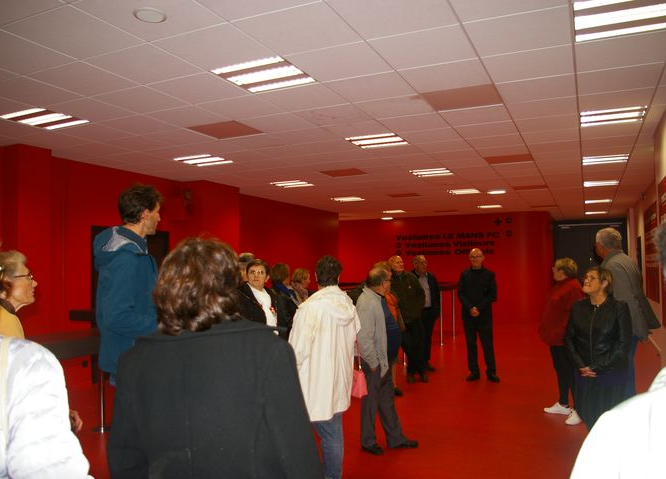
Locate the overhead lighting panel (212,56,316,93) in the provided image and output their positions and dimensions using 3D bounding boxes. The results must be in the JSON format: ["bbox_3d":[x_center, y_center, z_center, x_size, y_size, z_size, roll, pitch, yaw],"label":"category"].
[{"bbox_3d":[-0.490,-1.195,4.000,0.600,0.080,0.600,-2,-3,25],"label":"overhead lighting panel"}]

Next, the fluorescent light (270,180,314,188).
[{"bbox_3d":[-0.689,-0.977,9.296,0.600,0.080,0.600,-2,-3,25],"label":"fluorescent light"}]

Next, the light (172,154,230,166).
[{"bbox_3d":[-1.692,-1.067,7.131,0.600,0.080,0.600,-2,-3,25],"label":"light"}]

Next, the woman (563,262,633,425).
[{"bbox_3d":[2.062,0.988,4.253,0.520,1.556,0.360,-2,-3,31],"label":"woman"}]

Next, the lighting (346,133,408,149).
[{"bbox_3d":[0.514,-1.145,6.139,0.600,0.080,0.600,-2,-3,25],"label":"lighting"}]

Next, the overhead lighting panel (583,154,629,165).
[{"bbox_3d":[3.700,-1.090,7.320,0.600,0.080,0.600,-2,-3,25],"label":"overhead lighting panel"}]

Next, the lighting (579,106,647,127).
[{"bbox_3d":[2.675,-1.200,5.176,0.600,0.080,0.600,-2,-3,25],"label":"lighting"}]

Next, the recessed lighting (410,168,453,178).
[{"bbox_3d":[1.521,-1.052,8.295,0.600,0.080,0.600,-2,-3,25],"label":"recessed lighting"}]

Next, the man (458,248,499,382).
[{"bbox_3d":[2.007,1.014,7.458,0.540,1.782,0.360,-1,-3,15],"label":"man"}]

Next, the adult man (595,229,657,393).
[{"bbox_3d":[2.558,0.837,4.791,0.520,1.880,0.400,2,-3,-41],"label":"adult man"}]

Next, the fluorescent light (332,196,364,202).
[{"bbox_3d":[0.329,-0.880,11.469,0.600,0.080,0.600,-2,-3,25],"label":"fluorescent light"}]

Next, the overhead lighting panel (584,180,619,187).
[{"bbox_3d":[4.710,-1.005,9.480,0.600,0.080,0.600,-2,-3,25],"label":"overhead lighting panel"}]

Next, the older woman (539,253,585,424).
[{"bbox_3d":[2.301,1.001,5.415,0.420,1.626,0.500,-1,-3,14],"label":"older woman"}]

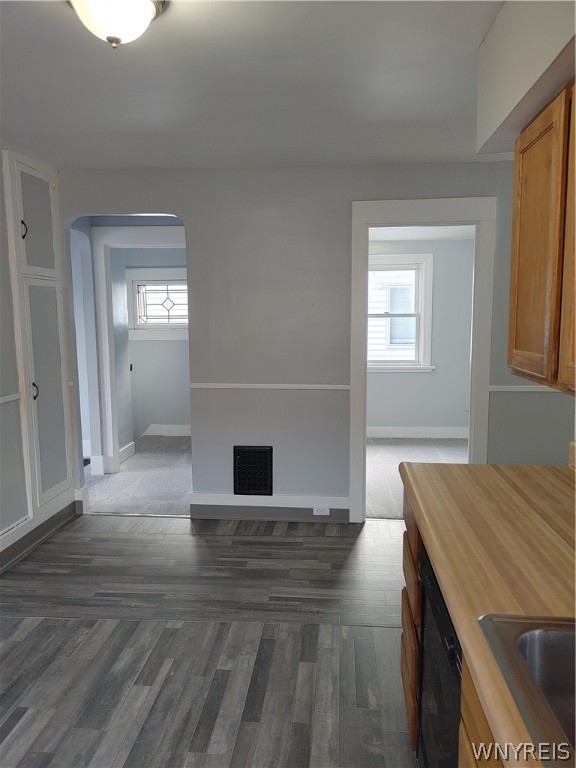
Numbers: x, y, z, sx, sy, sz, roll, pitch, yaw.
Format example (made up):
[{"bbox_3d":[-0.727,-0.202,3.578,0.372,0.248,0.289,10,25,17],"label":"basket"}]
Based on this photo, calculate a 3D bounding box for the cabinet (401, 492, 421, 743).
[{"bbox_3d":[0.737,0.823,1.976,0.630,0.876,0.465,0,7,6],"label":"cabinet"}]

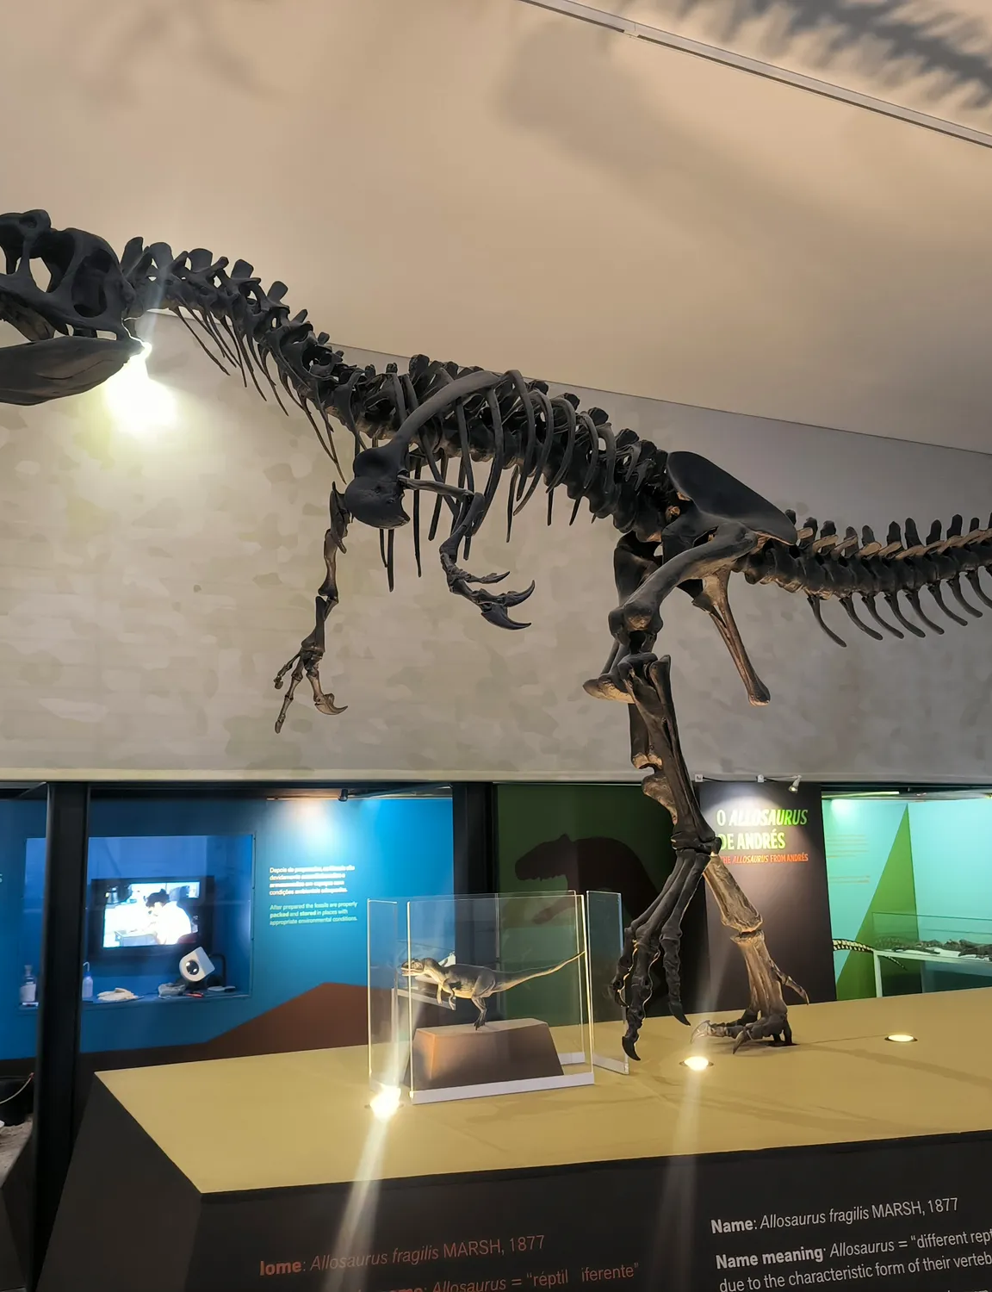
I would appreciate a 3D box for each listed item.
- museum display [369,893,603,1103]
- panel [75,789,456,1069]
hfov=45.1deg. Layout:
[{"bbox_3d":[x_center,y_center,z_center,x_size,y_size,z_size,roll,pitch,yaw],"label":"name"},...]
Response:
[{"bbox_3d":[0.011,1.015,3.550,0.730,0.530,0.370,3,-10,-23],"label":"museum display"},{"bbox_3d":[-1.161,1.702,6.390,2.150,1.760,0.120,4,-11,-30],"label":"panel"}]

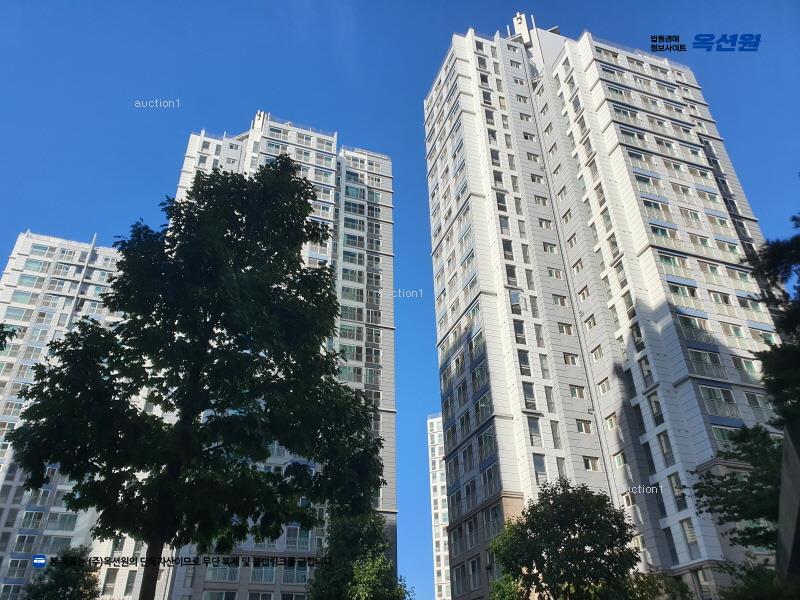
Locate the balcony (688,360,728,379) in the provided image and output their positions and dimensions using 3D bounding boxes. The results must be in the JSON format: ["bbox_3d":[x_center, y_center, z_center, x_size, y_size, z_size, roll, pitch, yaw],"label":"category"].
[{"bbox_3d":[21.590,4.840,41.957,2.850,1.030,0.350,10,-34,-16],"label":"balcony"}]

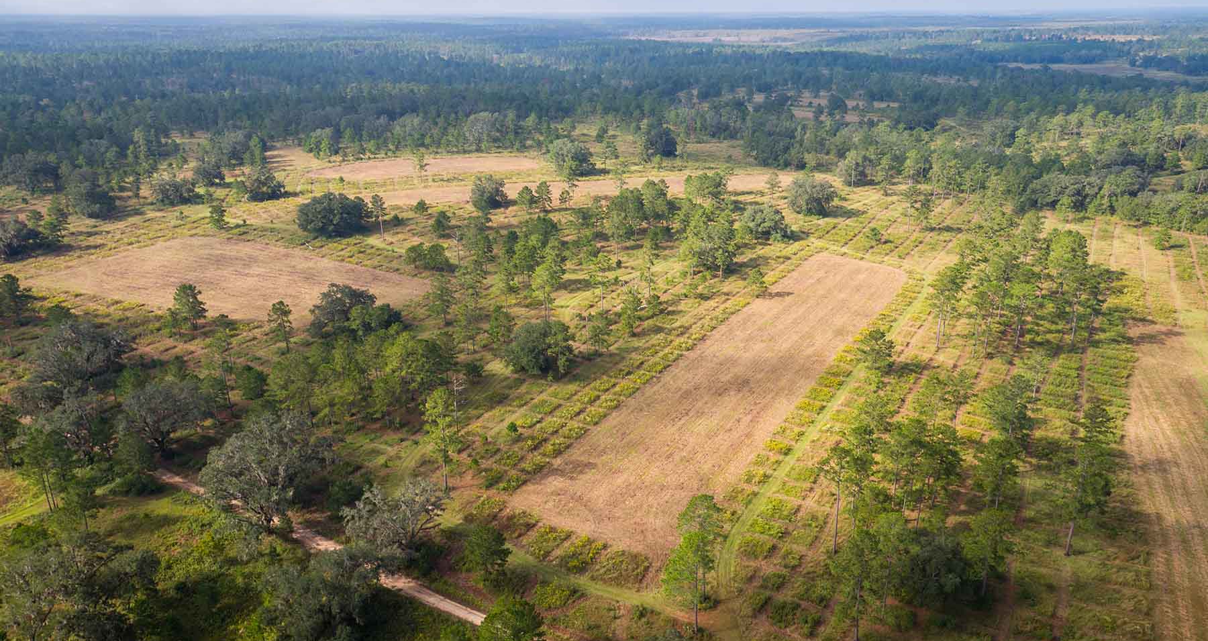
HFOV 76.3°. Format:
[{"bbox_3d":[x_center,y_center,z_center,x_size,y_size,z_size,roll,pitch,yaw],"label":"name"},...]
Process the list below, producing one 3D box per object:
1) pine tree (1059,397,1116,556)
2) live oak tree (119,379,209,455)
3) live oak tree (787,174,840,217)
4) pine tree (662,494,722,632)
[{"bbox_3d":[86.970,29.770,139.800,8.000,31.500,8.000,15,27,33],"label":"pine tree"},{"bbox_3d":[-101.040,23.240,177.320,18.500,17.300,18.500,-14,26,-30],"label":"live oak tree"},{"bbox_3d":[105.320,-63.070,387.410,25.000,18.500,25.000,6,23,14],"label":"live oak tree"},{"bbox_3d":[13.250,37.550,116.940,9.000,25.300,9.000,3,22,7],"label":"pine tree"}]

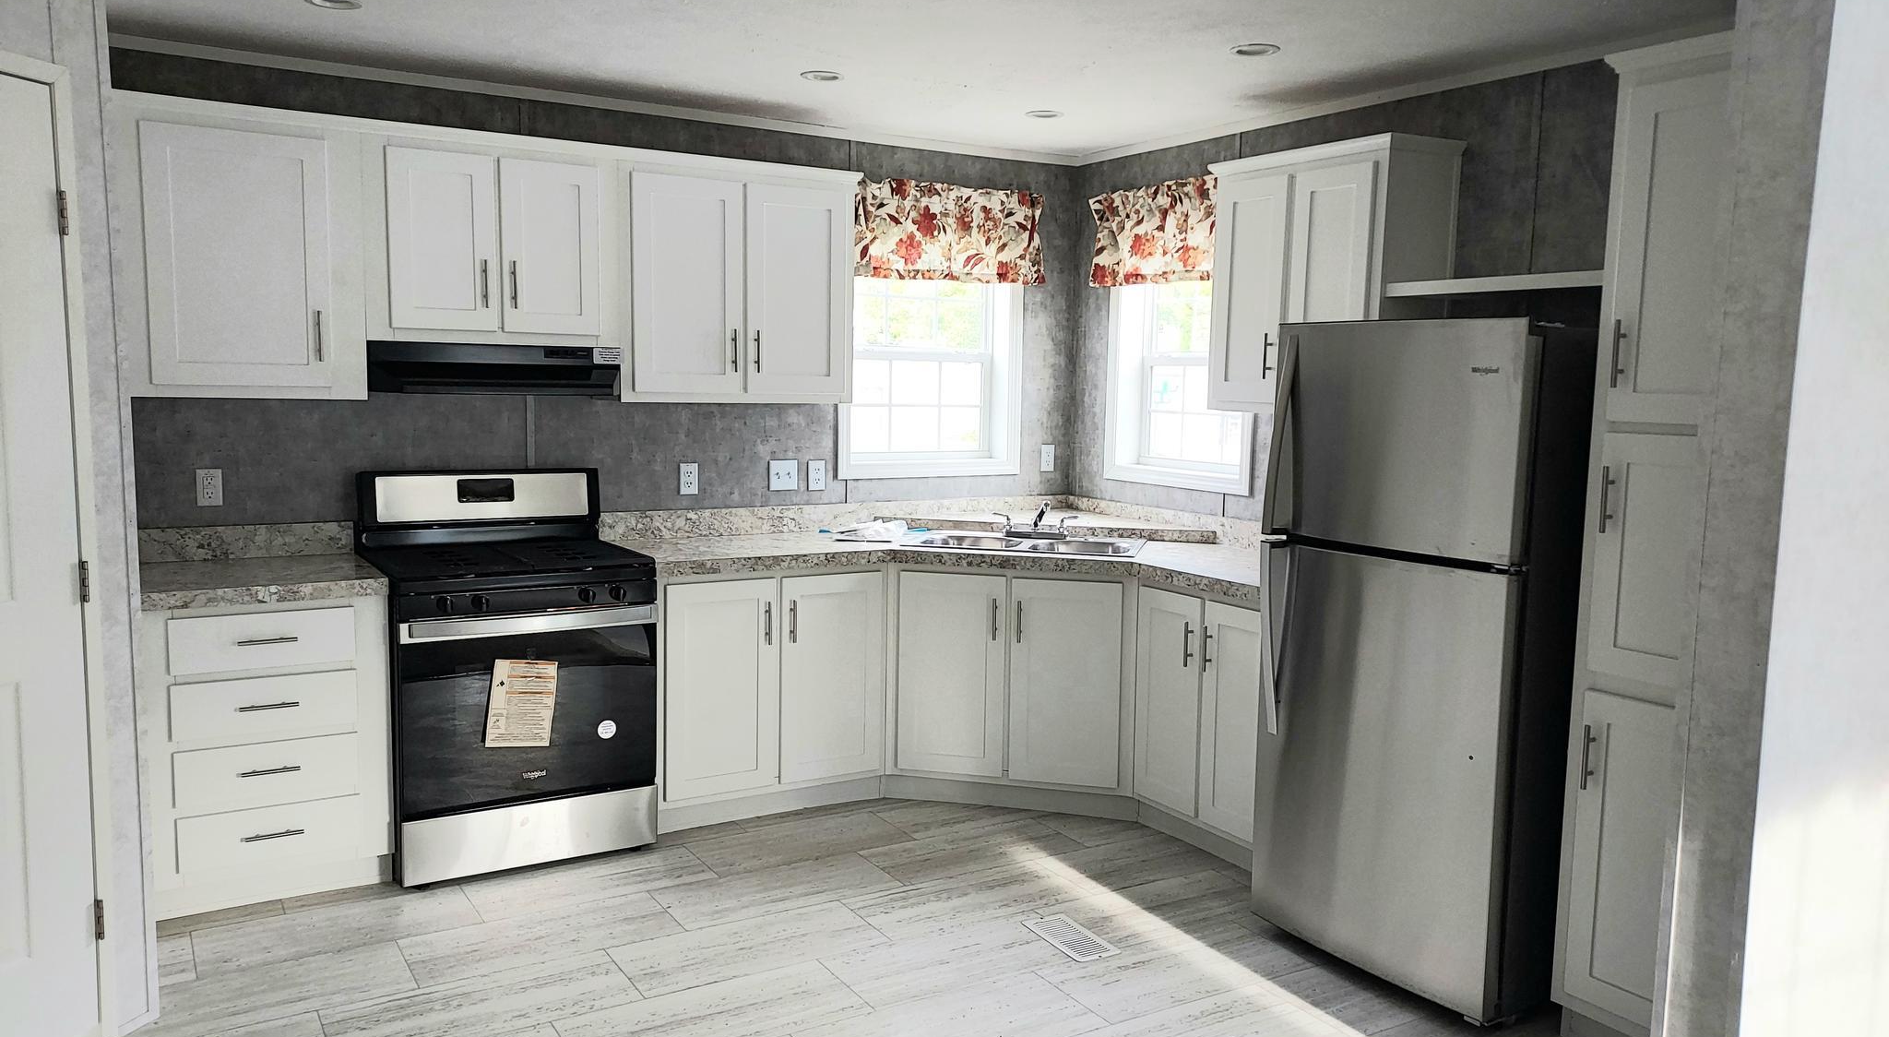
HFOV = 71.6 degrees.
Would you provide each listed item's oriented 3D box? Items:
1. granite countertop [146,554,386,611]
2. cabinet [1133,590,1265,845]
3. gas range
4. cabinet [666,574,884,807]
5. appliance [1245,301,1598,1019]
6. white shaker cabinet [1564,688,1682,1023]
[{"bbox_3d":[-1.973,0.168,3.784,0.582,0.041,0.635,-2,7,-32],"label":"granite countertop"},{"bbox_3d":[1.079,0.614,4.365,0.555,0.800,0.700,-2,7,-32],"label":"cabinet"},{"bbox_3d":[-1.376,0.456,4.141,0.756,1.185,0.690,-2,7,-32],"label":"gas range"},{"bbox_3d":[-0.701,0.542,4.670,0.838,0.800,0.550,-2,7,-32],"label":"cabinet"},{"bbox_3d":[1.391,0.339,3.484,0.800,1.678,0.747,-2,7,-32],"label":"appliance"},{"bbox_3d":[1.841,0.766,3.029,0.685,0.800,0.430,-2,7,-32],"label":"white shaker cabinet"}]

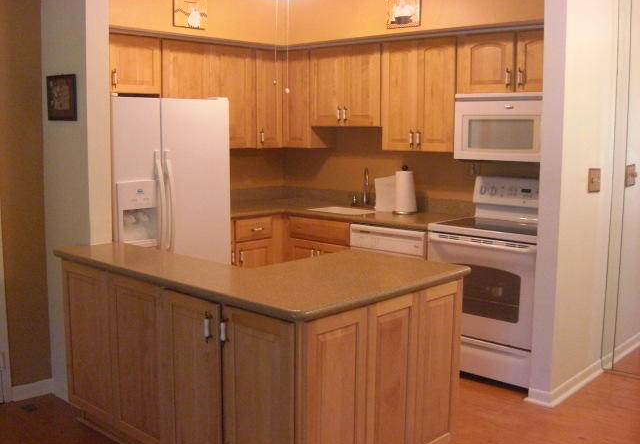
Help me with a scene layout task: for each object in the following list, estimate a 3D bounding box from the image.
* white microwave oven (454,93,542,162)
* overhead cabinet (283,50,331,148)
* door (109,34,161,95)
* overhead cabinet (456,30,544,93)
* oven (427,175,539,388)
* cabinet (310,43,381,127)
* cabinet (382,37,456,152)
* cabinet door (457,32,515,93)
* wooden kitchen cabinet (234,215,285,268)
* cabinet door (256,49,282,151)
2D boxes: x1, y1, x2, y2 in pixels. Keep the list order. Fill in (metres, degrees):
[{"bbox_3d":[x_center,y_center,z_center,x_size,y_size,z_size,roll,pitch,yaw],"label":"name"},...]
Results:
[{"bbox_3d":[1.255,-0.590,4.375,0.752,0.410,0.350,7,11,42],"label":"white microwave oven"},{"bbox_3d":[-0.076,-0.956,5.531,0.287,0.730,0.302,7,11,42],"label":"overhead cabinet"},{"bbox_3d":[-1.204,-1.015,4.580,0.025,0.373,0.393,7,11,43],"label":"door"},{"bbox_3d":[1.280,-1.002,4.442,0.753,0.366,0.322,7,10,41],"label":"overhead cabinet"},{"bbox_3d":[1.160,0.347,4.477,0.747,1.188,0.643,7,10,41],"label":"oven"},{"bbox_3d":[0.291,-1.016,5.324,0.680,0.589,0.322,7,10,41],"label":"cabinet"},{"bbox_3d":[0.760,-0.853,4.802,0.593,0.730,0.332,7,11,42],"label":"cabinet"},{"bbox_3d":[1.024,-0.970,4.339,0.391,0.348,0.030,7,11,42],"label":"cabinet door"},{"bbox_3d":[-0.667,0.372,5.422,0.604,0.861,0.530,7,10,41],"label":"wooden kitchen cabinet"},{"bbox_3d":[-0.398,-0.956,5.486,0.025,0.755,0.283,7,11,43],"label":"cabinet door"}]

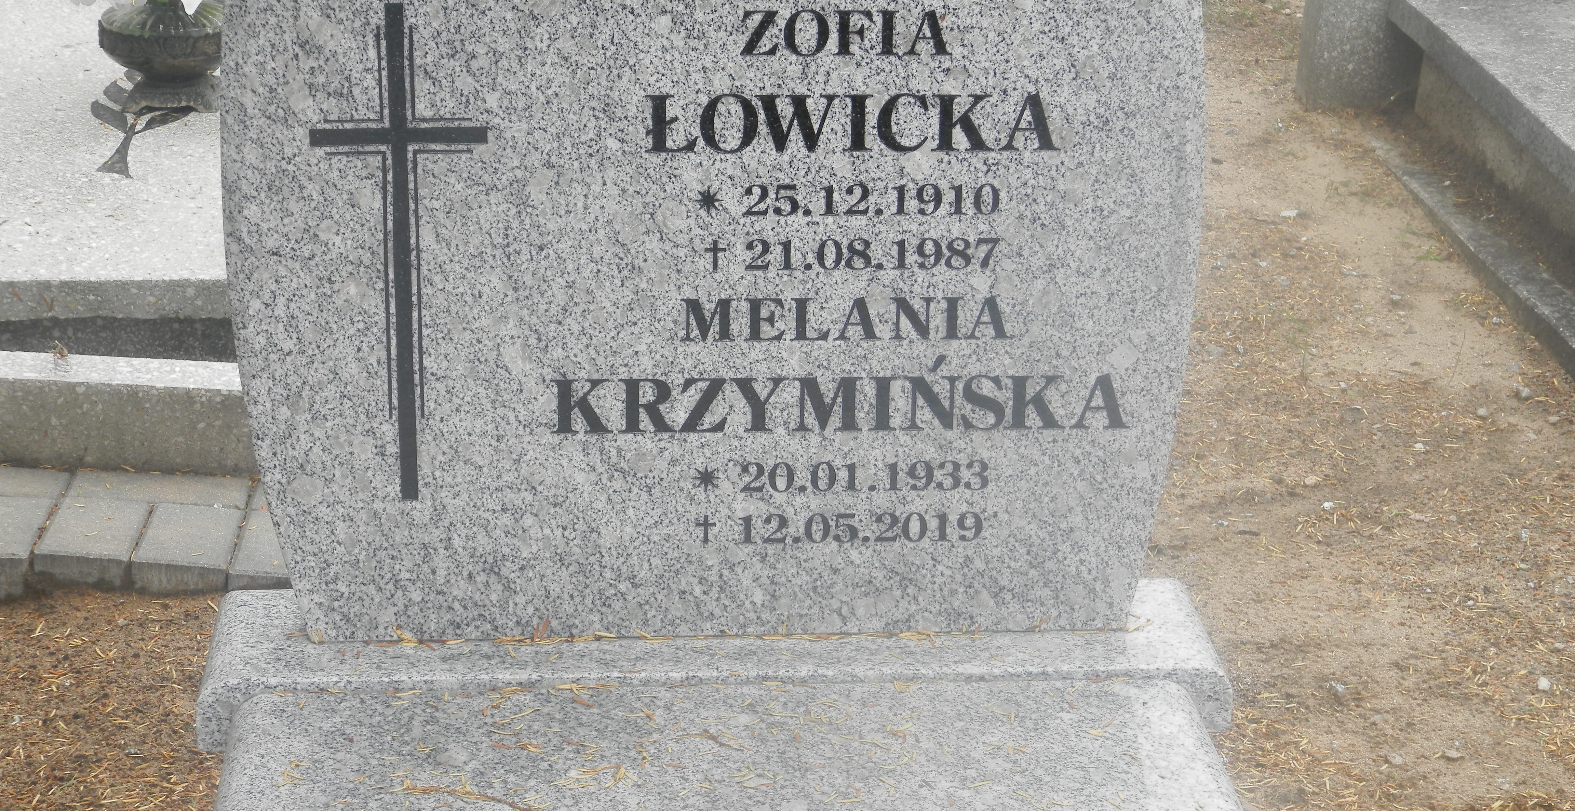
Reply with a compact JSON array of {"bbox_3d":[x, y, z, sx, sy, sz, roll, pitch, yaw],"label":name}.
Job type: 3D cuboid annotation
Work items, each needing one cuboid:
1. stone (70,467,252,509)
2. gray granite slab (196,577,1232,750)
[{"bbox_3d":[-0.704,0.122,3.469,0.200,0.060,0.100,2,18,-5],"label":"stone"},{"bbox_3d":[-0.072,0.249,3.037,0.980,0.071,0.245,-1,18,-4],"label":"gray granite slab"}]

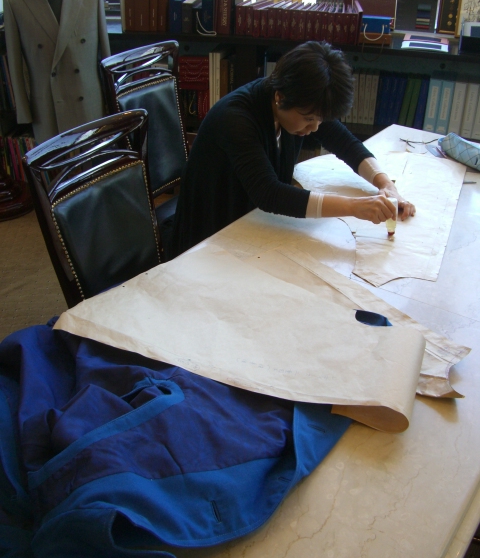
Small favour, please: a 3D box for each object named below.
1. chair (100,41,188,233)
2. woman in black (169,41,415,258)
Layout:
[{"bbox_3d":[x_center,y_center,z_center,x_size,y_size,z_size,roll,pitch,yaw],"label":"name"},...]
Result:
[{"bbox_3d":[-0.130,-0.288,2.617,0.616,1.030,0.485,17,32,26],"label":"chair"},{"bbox_3d":[0.138,-0.140,2.204,0.869,1.182,0.566,23,35,34],"label":"woman in black"}]

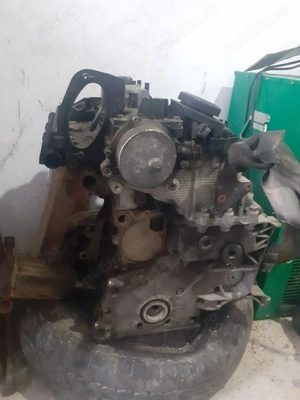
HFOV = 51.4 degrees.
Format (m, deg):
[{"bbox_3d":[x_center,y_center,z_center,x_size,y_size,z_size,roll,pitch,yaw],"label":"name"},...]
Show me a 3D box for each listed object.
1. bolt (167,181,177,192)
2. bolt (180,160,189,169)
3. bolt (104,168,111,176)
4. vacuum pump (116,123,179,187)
[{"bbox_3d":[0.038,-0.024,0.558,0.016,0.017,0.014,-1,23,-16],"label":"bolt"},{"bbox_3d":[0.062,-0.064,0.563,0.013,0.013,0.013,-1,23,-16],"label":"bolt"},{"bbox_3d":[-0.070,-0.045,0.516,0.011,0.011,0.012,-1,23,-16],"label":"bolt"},{"bbox_3d":[-0.007,-0.069,0.502,0.094,0.096,0.054,-1,23,-16],"label":"vacuum pump"}]

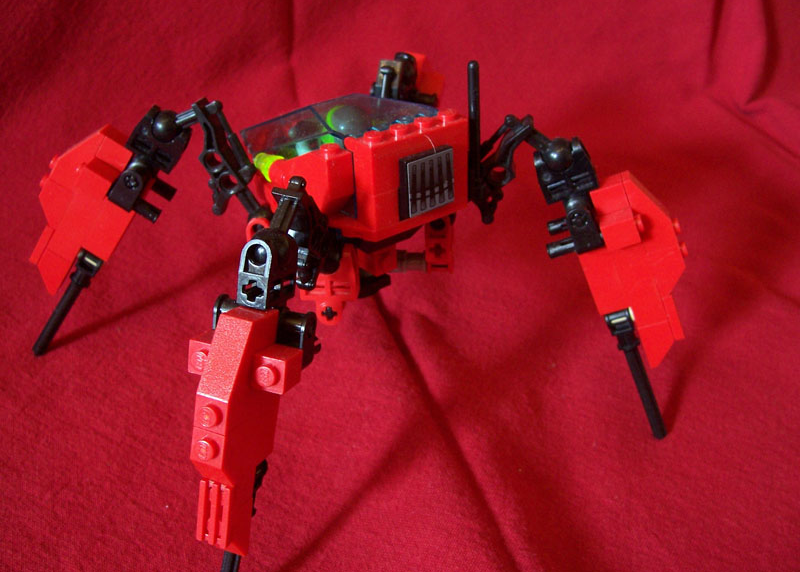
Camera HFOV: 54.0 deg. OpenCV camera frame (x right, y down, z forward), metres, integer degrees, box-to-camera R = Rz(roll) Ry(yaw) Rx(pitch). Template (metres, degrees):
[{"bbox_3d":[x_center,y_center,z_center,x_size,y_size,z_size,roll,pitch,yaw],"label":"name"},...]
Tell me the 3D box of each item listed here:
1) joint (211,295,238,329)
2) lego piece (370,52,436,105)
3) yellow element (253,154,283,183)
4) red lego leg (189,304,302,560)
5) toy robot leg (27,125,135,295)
[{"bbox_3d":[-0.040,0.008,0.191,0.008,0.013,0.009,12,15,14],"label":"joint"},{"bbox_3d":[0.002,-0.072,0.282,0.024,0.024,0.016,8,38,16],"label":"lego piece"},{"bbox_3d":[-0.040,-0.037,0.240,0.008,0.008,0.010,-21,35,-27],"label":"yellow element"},{"bbox_3d":[-0.039,0.037,0.186,0.024,0.064,0.030,12,15,14],"label":"red lego leg"},{"bbox_3d":[-0.105,-0.024,0.260,0.030,0.064,0.024,34,26,-11],"label":"toy robot leg"}]

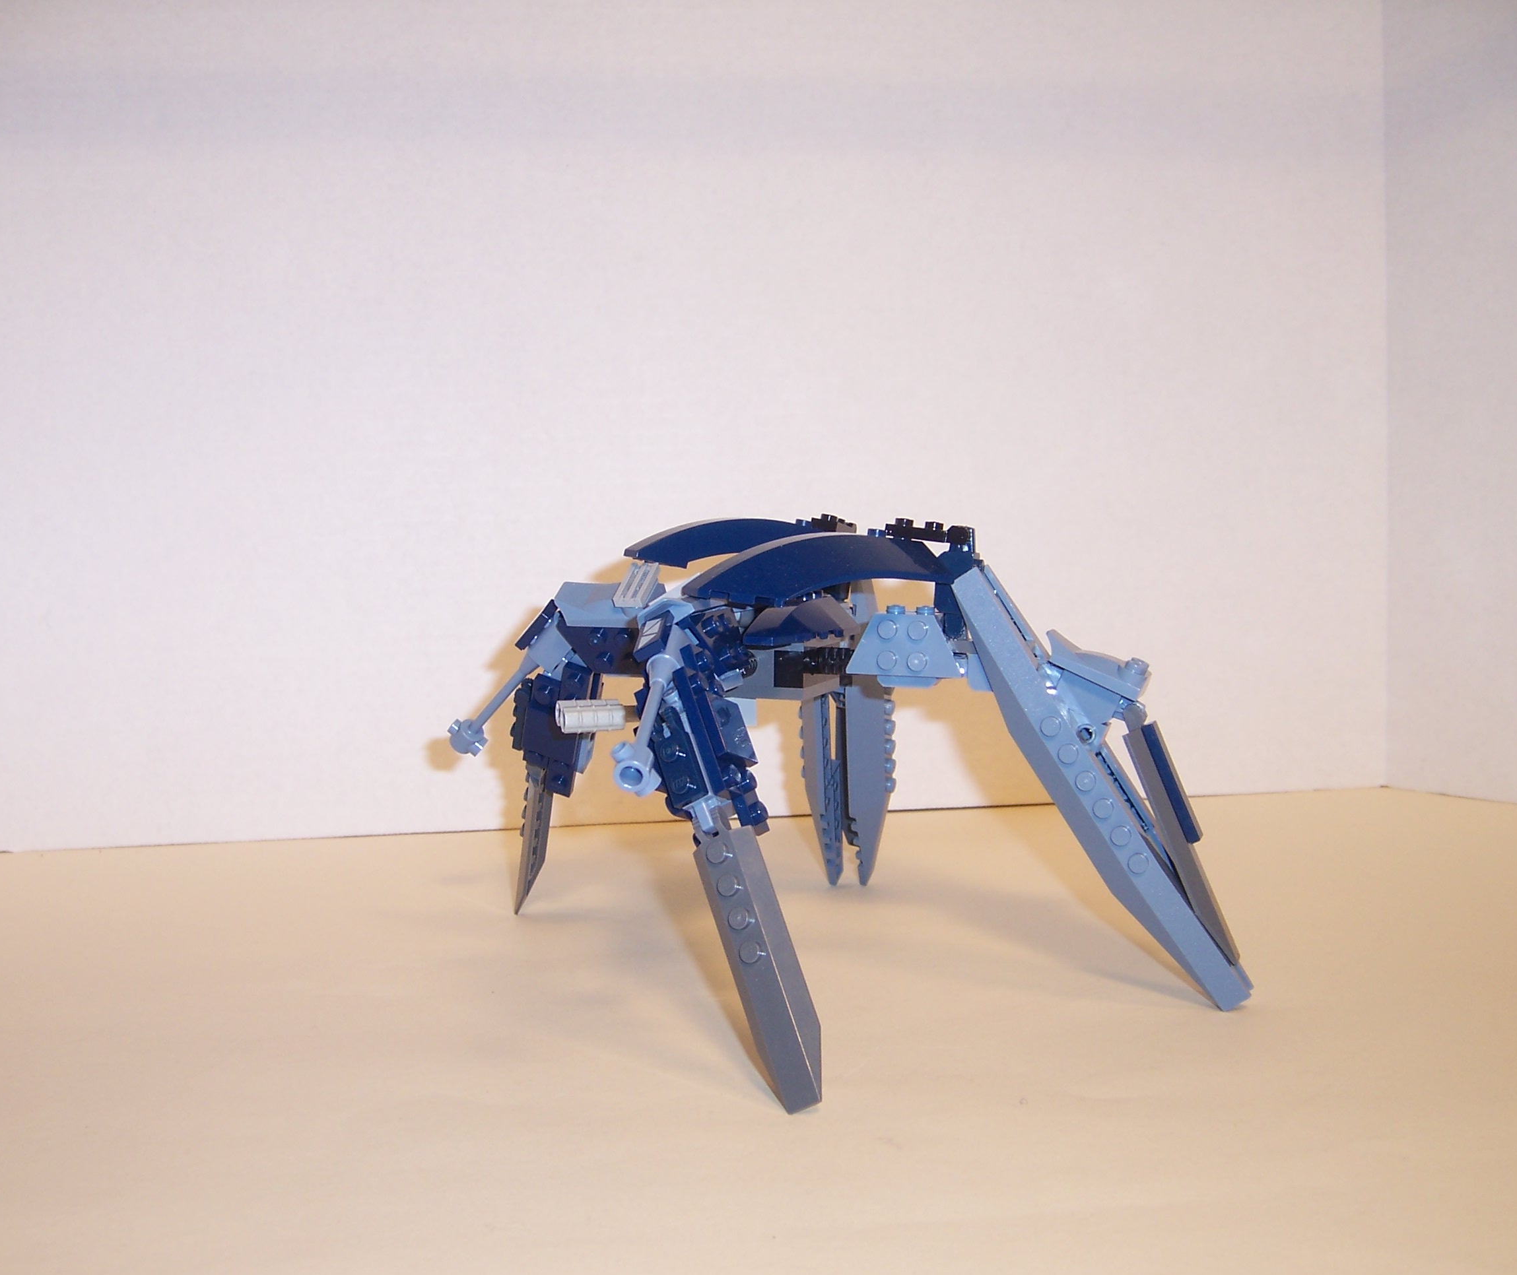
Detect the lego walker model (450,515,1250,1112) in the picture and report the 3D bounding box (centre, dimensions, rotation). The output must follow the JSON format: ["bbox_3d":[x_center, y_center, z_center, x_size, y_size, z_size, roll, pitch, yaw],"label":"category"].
[{"bbox_3d":[0.011,0.029,0.487,0.171,0.125,0.211,-4,5,-26],"label":"lego walker model"}]

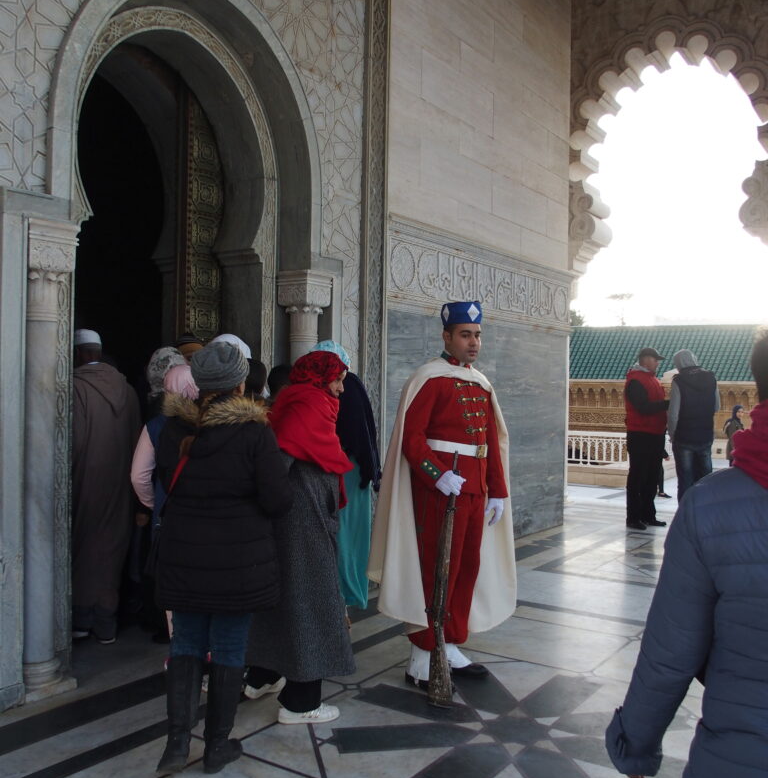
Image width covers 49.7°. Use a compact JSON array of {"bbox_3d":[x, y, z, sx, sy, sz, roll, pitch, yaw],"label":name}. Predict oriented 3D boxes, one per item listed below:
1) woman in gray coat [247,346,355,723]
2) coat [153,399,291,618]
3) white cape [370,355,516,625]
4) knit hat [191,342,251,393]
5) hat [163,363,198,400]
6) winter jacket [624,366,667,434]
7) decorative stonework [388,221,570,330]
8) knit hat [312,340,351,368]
[{"bbox_3d":[-0.365,0.625,3.720,0.480,1.610,0.500,1,0,-22],"label":"woman in gray coat"},{"bbox_3d":[-0.613,0.415,3.170,0.530,0.820,0.370,1,0,3],"label":"coat"},{"bbox_3d":[0.300,0.530,4.210,0.520,1.360,0.680,1,0,40],"label":"white cape"},{"bbox_3d":[-0.632,-0.083,3.170,0.210,0.200,0.240,1,0,12],"label":"knit hat"},{"bbox_3d":[-0.965,-0.035,4.000,0.190,0.200,0.220,1,0,-21],"label":"hat"},{"bbox_3d":[2.680,0.105,8.500,0.400,0.710,0.500,1,0,12],"label":"winter jacket"},{"bbox_3d":[1.030,-0.940,7.570,0.120,0.660,3.450,1,0,35],"label":"decorative stonework"},{"bbox_3d":[-0.292,-0.180,4.750,0.200,0.190,0.230,1,0,-30],"label":"knit hat"}]

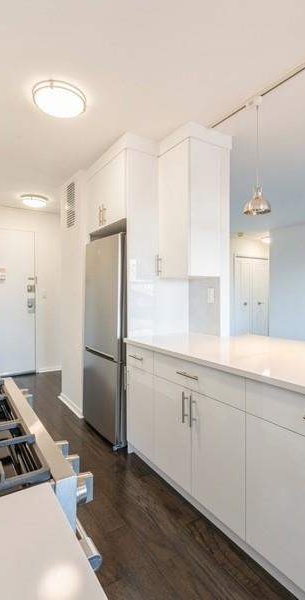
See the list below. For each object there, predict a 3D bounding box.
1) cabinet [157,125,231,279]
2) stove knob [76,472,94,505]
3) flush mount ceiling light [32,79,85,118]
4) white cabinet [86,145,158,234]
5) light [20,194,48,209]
[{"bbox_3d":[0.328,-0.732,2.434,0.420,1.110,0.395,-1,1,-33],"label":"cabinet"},{"bbox_3d":[-0.151,0.390,0.622,0.050,0.058,0.040,-1,1,-33],"label":"stove knob"},{"bbox_3d":[-0.574,-1.241,1.875,0.326,0.068,0.326,0,1,0],"label":"flush mount ceiling light"},{"bbox_3d":[-0.172,-0.971,2.836,0.600,0.645,0.840,-1,1,-33],"label":"white cabinet"},{"bbox_3d":[-1.483,-1.271,3.817,0.344,0.076,0.344,-1,1,-33],"label":"light"}]

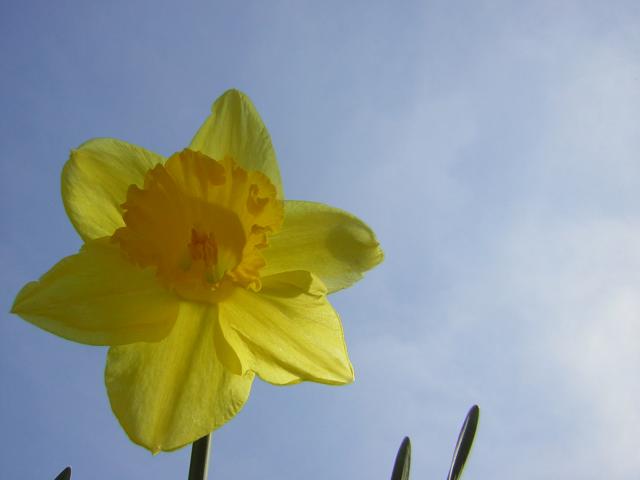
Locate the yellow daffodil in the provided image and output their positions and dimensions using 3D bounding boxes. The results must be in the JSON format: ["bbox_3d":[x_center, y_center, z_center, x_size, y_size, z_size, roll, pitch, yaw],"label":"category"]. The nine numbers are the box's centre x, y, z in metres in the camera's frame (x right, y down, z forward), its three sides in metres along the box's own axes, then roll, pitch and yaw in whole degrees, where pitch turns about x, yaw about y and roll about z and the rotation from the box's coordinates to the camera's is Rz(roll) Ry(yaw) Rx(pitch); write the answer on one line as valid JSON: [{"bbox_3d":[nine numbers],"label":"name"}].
[{"bbox_3d":[-0.029,0.001,0.164,0.094,0.095,0.055,4,-25,-6],"label":"yellow daffodil"}]

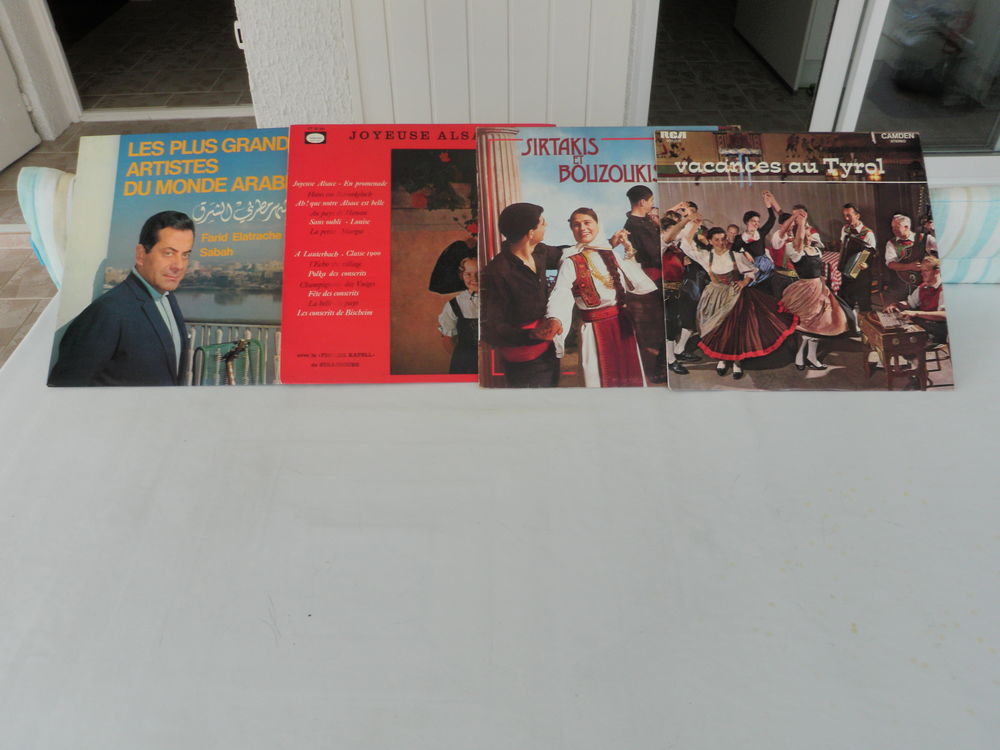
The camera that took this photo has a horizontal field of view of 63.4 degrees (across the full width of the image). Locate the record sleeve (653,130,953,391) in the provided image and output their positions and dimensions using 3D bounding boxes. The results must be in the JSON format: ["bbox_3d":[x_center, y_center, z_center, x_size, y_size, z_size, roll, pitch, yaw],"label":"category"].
[{"bbox_3d":[0.340,-0.134,0.917,0.313,0.005,0.313,0,76,-1],"label":"record sleeve"}]

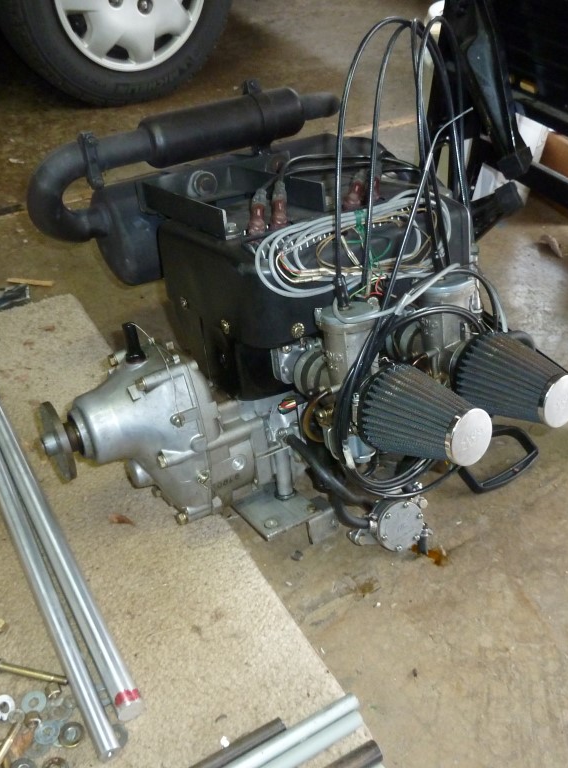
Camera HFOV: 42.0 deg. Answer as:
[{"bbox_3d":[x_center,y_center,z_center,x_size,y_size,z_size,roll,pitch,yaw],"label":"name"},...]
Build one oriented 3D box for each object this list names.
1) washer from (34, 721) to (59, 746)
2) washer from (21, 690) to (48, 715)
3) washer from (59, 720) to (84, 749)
[{"bbox_3d":[-0.222,0.327,0.694,0.023,0.002,0.023,0,42,0],"label":"washer"},{"bbox_3d":[-0.241,0.309,0.716,0.023,0.002,0.023,0,42,0],"label":"washer"},{"bbox_3d":[-0.199,0.328,0.691,0.024,0.004,0.024,0,42,0],"label":"washer"}]

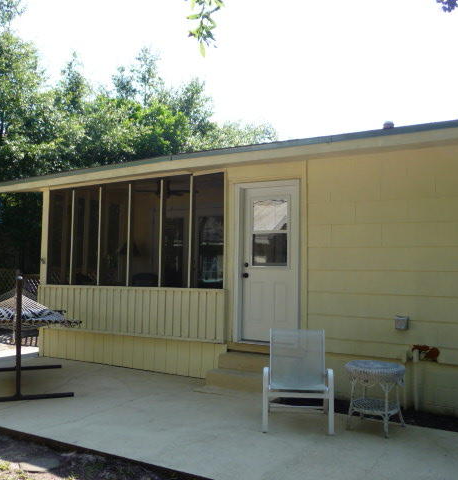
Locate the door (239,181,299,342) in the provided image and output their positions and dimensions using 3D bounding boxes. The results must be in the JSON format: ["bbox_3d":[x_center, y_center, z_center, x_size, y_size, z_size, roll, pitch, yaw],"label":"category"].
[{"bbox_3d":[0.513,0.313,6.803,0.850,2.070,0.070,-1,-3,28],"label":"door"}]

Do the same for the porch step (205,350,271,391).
[{"bbox_3d":[0.262,1.702,6.626,1.000,0.360,0.460,-1,-3,28],"label":"porch step"}]

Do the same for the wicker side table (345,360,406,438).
[{"bbox_3d":[1.416,1.519,5.006,0.560,0.600,0.560,-1,-3,28],"label":"wicker side table"}]

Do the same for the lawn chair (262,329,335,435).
[{"bbox_3d":[0.678,1.370,5.146,0.650,0.890,0.710,-1,-4,38],"label":"lawn chair"}]

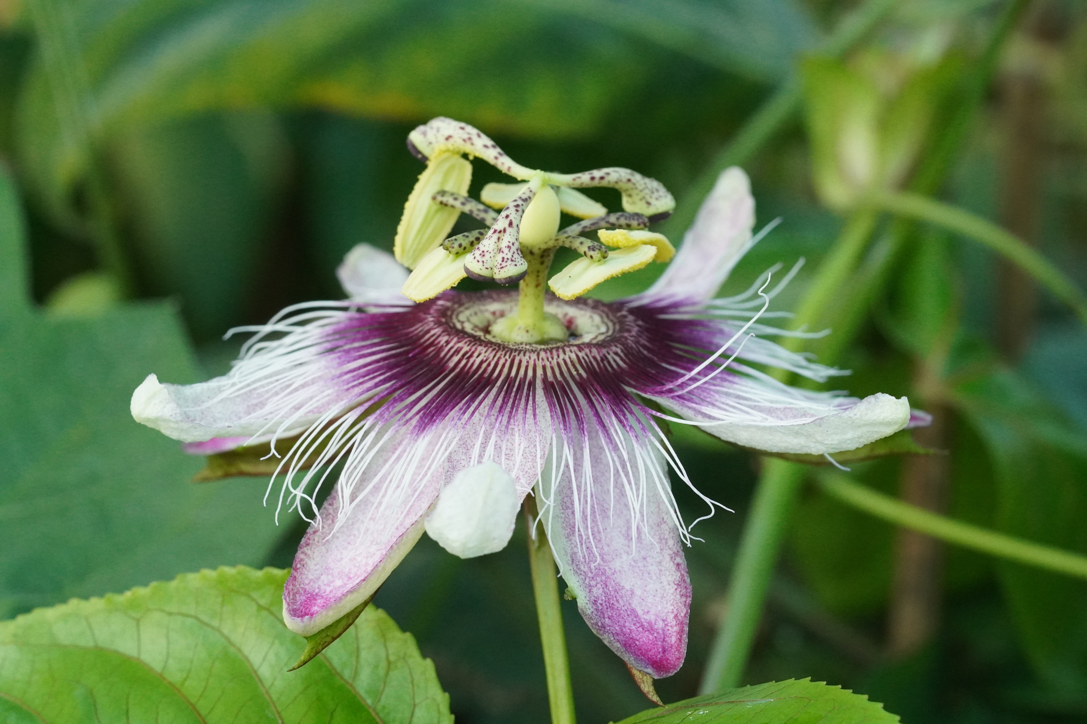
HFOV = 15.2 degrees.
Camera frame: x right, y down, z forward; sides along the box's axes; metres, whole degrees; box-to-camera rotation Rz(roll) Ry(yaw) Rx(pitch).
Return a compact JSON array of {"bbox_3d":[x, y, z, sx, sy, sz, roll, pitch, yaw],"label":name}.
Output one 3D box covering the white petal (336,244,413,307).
[{"bbox_3d":[-0.014,-0.008,0.394,0.011,0.005,0.019,-9,23,-39],"label":"white petal"}]

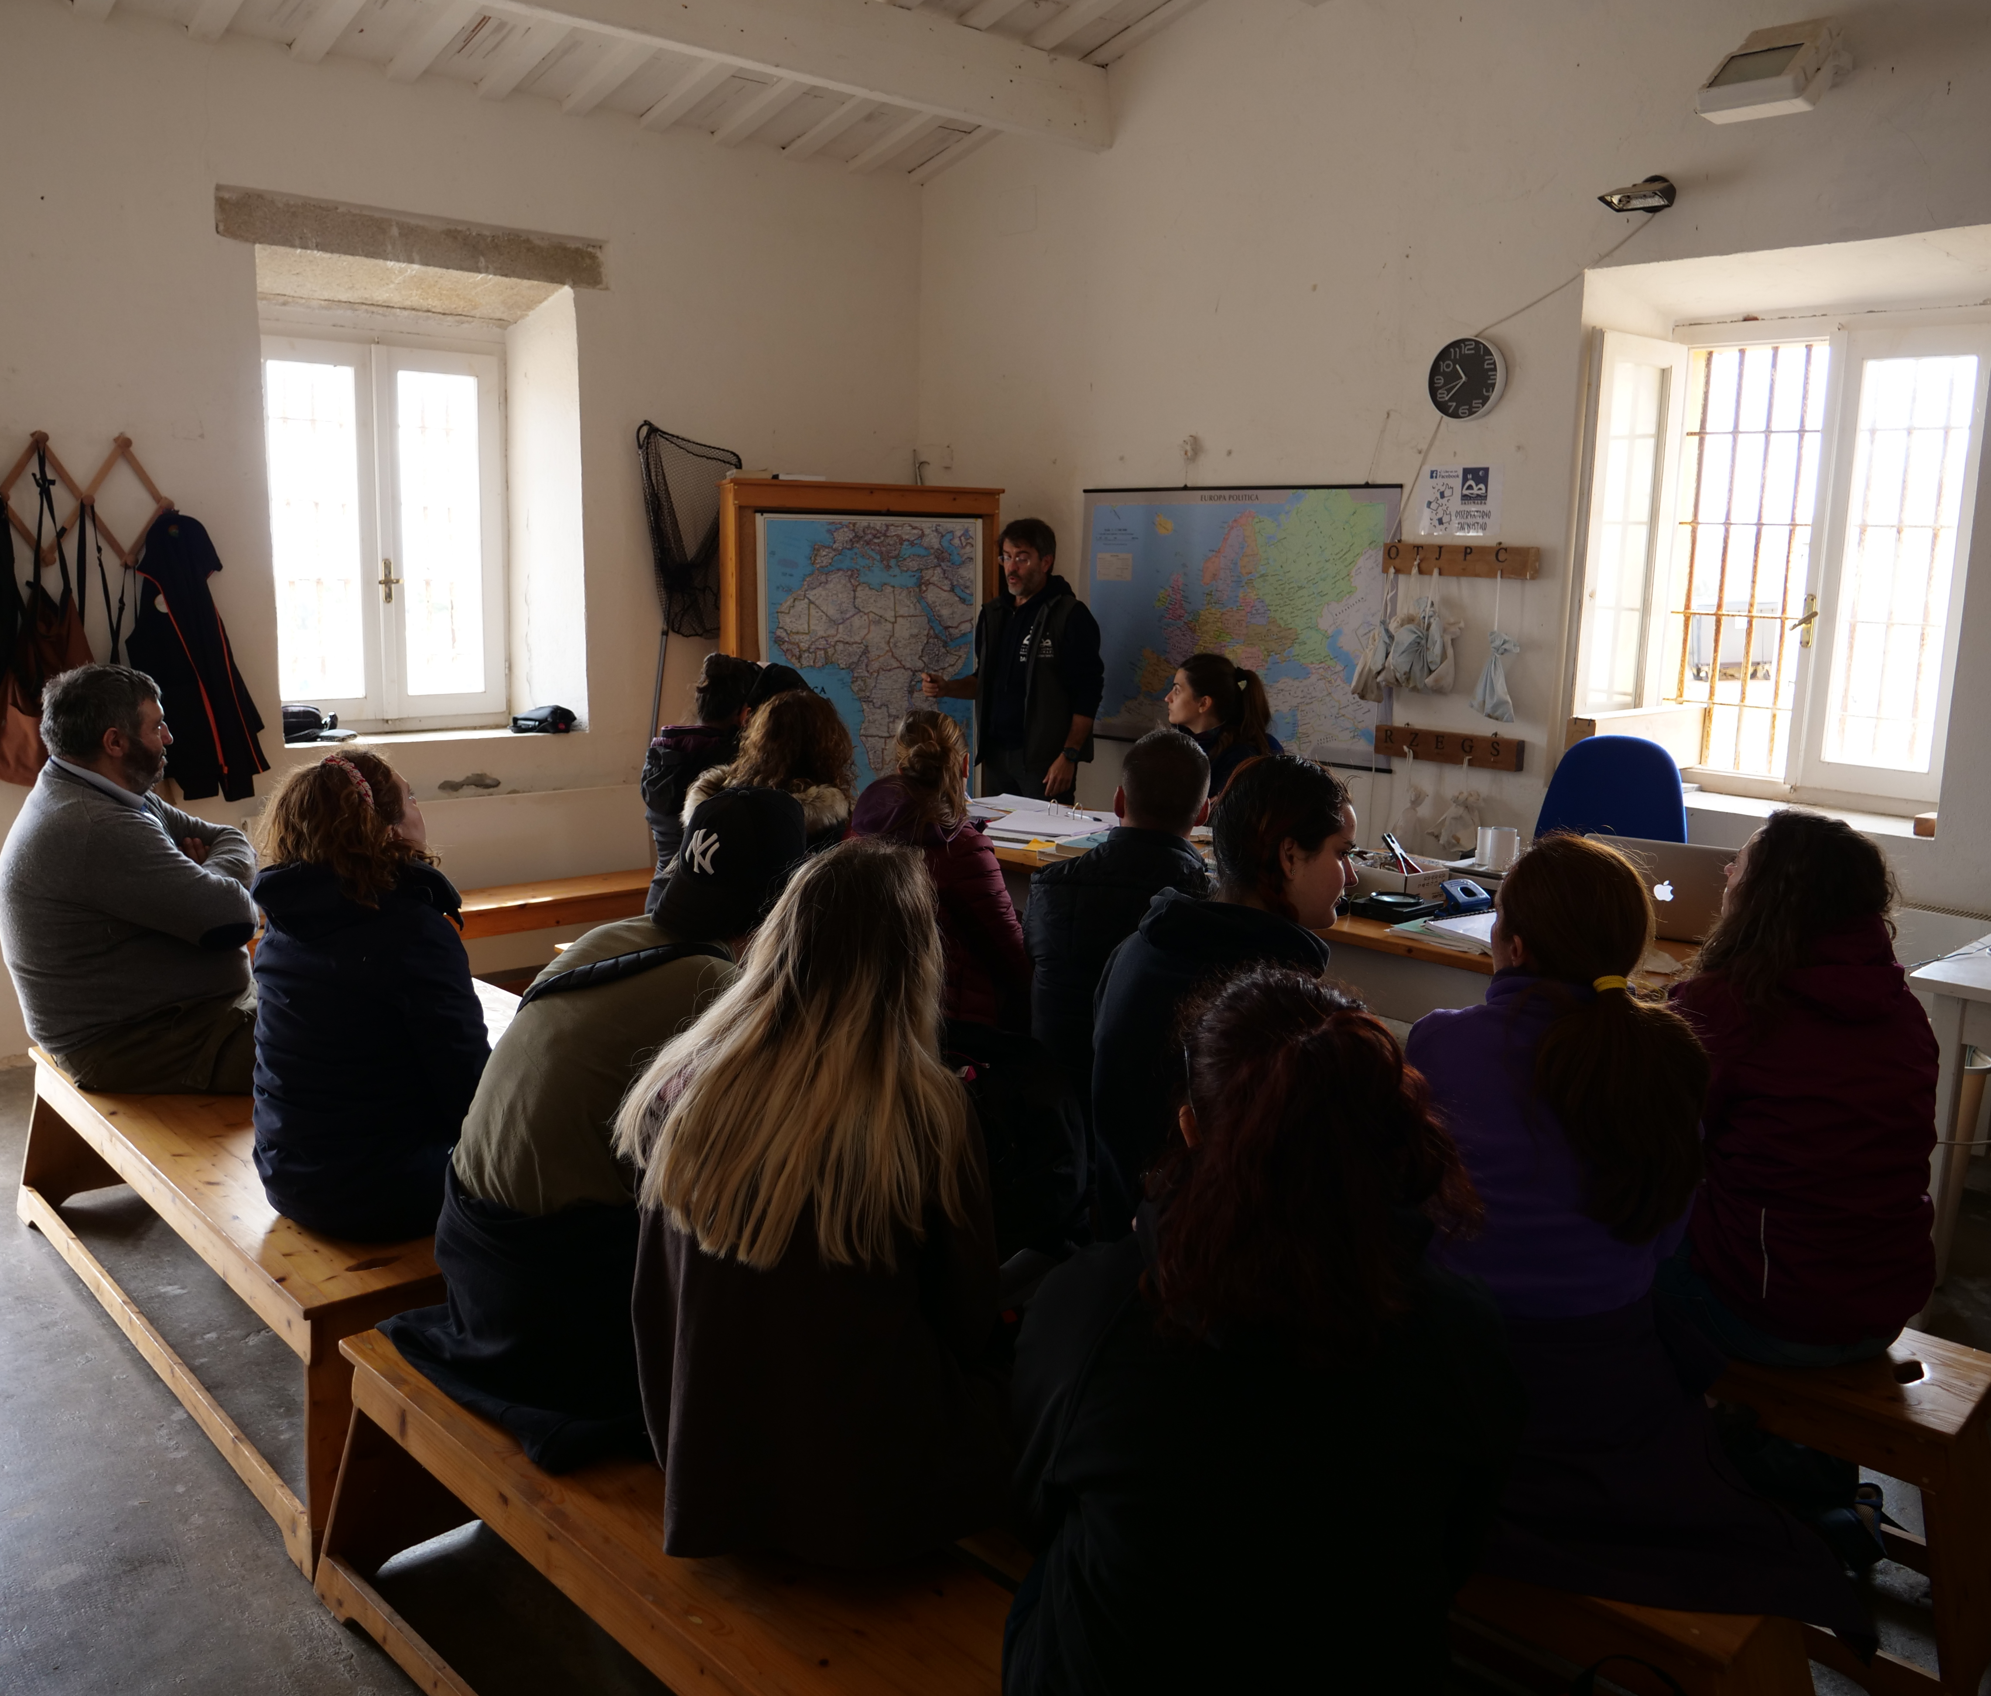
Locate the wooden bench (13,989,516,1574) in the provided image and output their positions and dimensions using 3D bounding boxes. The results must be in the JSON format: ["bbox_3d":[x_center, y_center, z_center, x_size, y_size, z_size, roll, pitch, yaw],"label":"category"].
[{"bbox_3d":[-1.582,0.815,3.283,0.383,0.432,1.807,-8,14,-43],"label":"wooden bench"}]

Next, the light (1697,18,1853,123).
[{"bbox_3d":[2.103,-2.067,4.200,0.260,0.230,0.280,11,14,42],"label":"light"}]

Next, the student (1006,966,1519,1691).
[{"bbox_3d":[0.257,0.715,1.628,0.530,1.311,0.805,4,11,12],"label":"student"}]

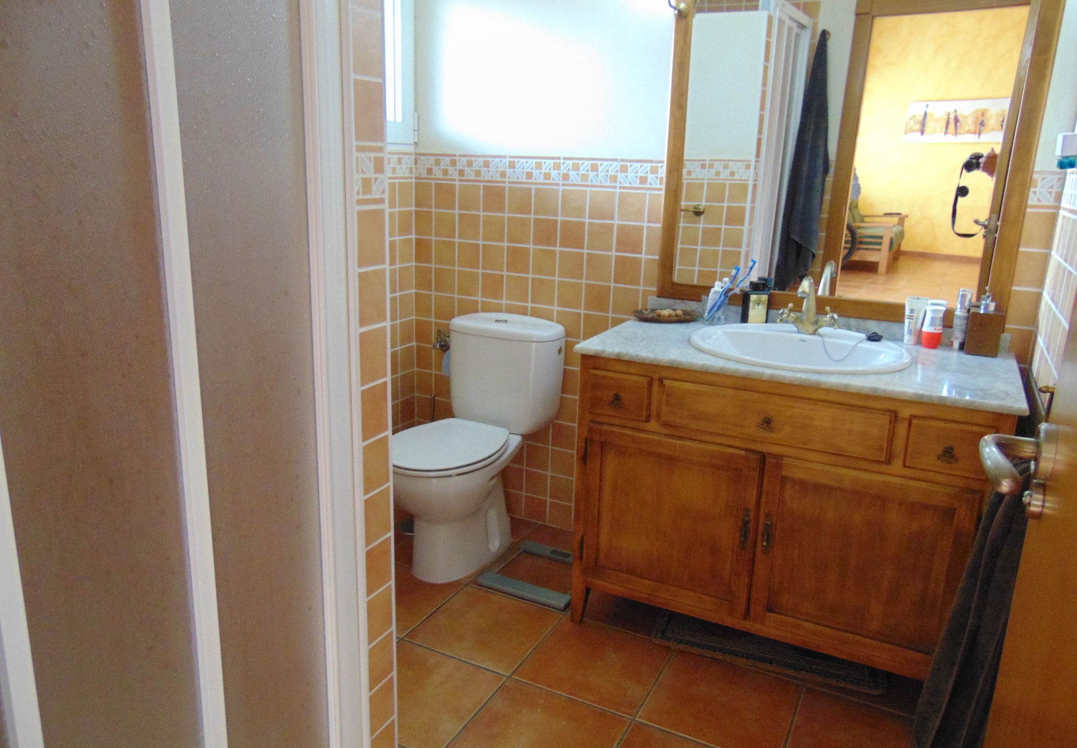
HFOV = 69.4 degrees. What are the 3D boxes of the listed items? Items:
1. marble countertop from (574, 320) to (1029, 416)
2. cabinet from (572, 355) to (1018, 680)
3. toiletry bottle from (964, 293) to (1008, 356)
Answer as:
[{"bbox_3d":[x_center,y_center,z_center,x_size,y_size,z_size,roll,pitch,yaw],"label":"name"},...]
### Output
[{"bbox_3d":[0.677,-0.052,2.048,1.020,0.023,0.595,9,16,27],"label":"marble countertop"},{"bbox_3d":[0.662,0.348,2.173,1.000,0.798,0.530,9,16,25],"label":"cabinet"},{"bbox_3d":[1.168,-0.129,2.033,0.073,0.155,0.073,9,16,25],"label":"toiletry bottle"}]

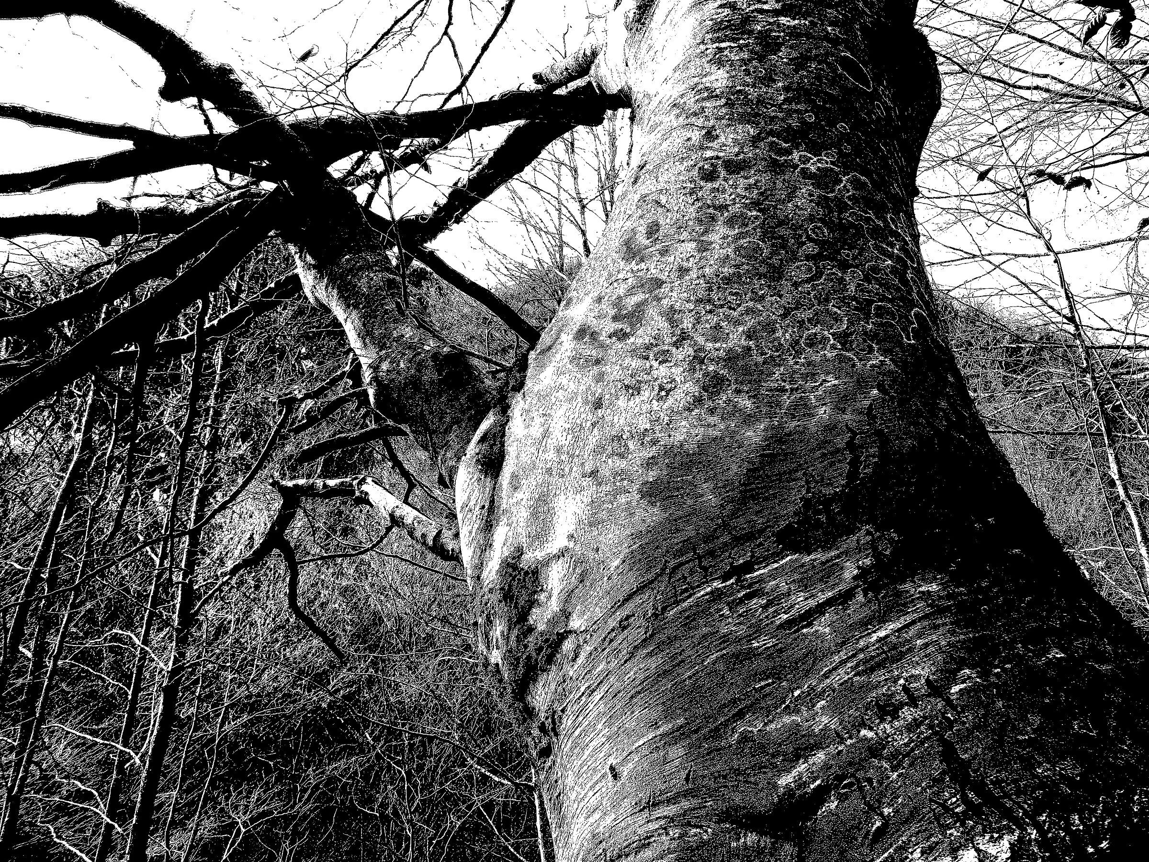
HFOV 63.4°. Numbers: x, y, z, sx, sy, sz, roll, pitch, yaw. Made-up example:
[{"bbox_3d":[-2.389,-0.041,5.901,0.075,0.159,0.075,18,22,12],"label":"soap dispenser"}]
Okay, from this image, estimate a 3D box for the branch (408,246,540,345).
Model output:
[{"bbox_3d":[-0.309,-0.419,2.865,0.525,0.062,0.062,36,3,15],"label":"branch"}]

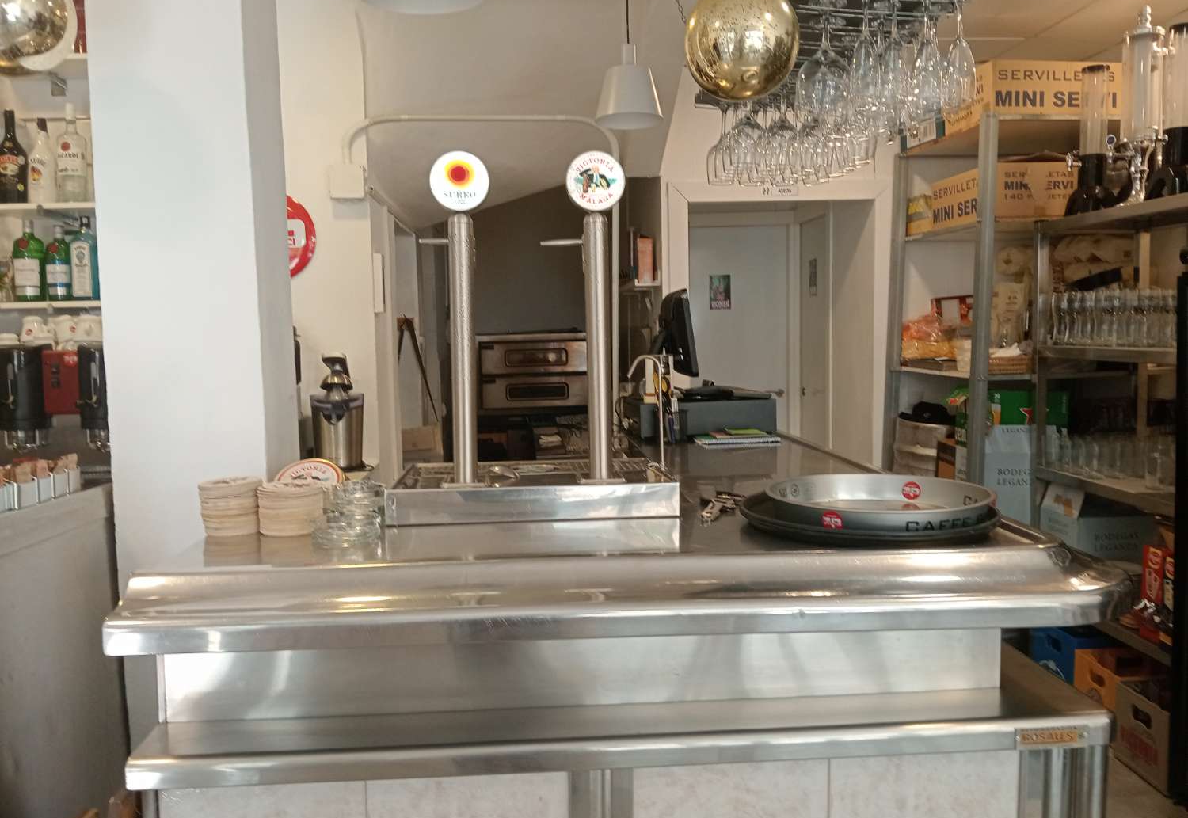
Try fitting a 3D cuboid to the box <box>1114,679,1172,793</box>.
[{"bbox_3d":[1.937,1.030,3.065,0.400,0.245,0.290,-1,5,-4],"label":"box"}]

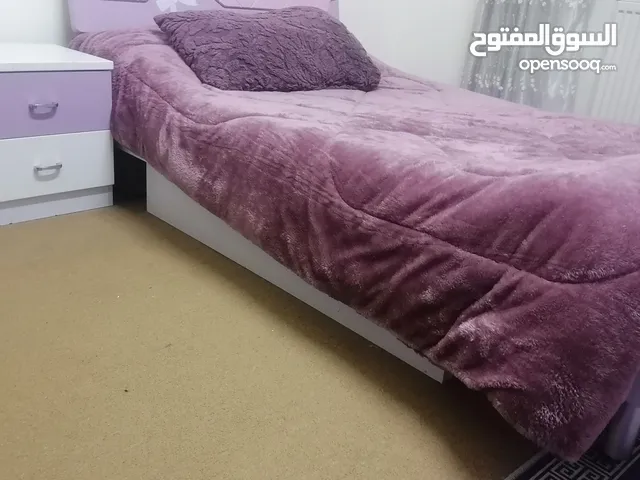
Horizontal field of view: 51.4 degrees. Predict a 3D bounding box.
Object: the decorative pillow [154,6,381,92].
[{"bbox_3d":[-0.148,-0.632,2.210,0.670,0.170,0.440,-10,54,-33],"label":"decorative pillow"}]

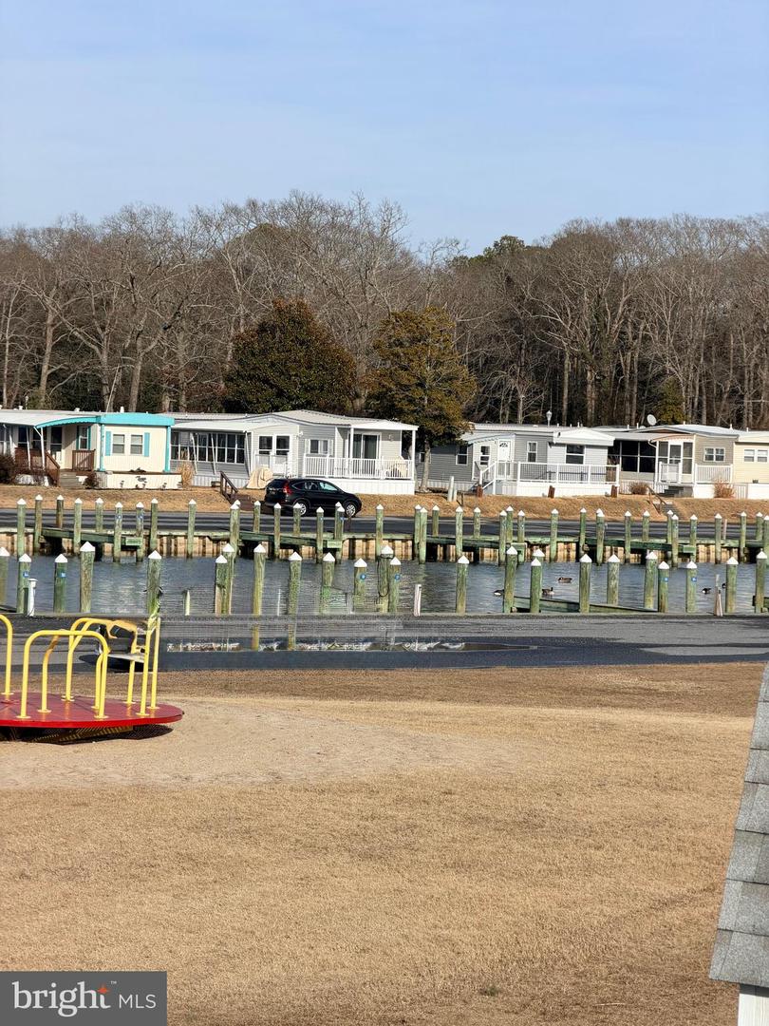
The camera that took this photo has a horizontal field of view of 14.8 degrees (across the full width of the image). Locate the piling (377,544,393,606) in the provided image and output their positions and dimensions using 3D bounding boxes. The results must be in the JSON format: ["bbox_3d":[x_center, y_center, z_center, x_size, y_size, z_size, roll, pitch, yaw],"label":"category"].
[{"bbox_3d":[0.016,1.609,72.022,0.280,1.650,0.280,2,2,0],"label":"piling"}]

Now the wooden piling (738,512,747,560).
[{"bbox_3d":[14.126,0.954,116.823,0.249,1.985,0.249,2,1,0],"label":"wooden piling"}]

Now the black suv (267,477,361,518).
[{"bbox_3d":[-3.094,-0.663,131.892,4.540,1.660,1.830,1,2,-34],"label":"black suv"}]

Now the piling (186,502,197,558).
[{"bbox_3d":[-6.619,0.552,101.546,0.244,2.051,0.244,2,1,0],"label":"piling"}]

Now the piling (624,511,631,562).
[{"bbox_3d":[9.143,0.933,111.314,0.250,1.974,0.250,2,1,0],"label":"piling"}]

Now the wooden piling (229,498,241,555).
[{"bbox_3d":[-5.205,0.644,103.047,0.260,1.950,0.260,1,2,-33],"label":"wooden piling"}]

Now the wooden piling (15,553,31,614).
[{"bbox_3d":[-7.366,1.558,60.519,0.270,1.450,0.270,2,2,0],"label":"wooden piling"}]

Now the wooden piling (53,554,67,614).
[{"bbox_3d":[-6.673,1.573,60.919,0.270,1.450,0.270,2,2,0],"label":"wooden piling"}]

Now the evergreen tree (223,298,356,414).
[{"bbox_3d":[-5.328,-6.618,160.115,7.000,9.800,7.000,2,1,0],"label":"evergreen tree"}]

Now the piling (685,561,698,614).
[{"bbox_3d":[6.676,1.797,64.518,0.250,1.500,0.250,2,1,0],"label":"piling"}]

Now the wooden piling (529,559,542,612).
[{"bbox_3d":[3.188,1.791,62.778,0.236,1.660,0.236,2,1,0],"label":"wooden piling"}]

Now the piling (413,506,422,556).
[{"bbox_3d":[1.264,0.719,115.027,0.270,2.030,0.270,2,2,0],"label":"piling"}]

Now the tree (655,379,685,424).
[{"bbox_3d":[18.014,-5.384,187.079,2.400,6.200,2.400,1,2,-33],"label":"tree"}]

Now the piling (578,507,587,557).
[{"bbox_3d":[7.727,0.800,115.430,0.260,1.950,0.260,2,1,0],"label":"piling"}]

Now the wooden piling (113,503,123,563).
[{"bbox_3d":[-8.939,0.632,99.523,0.260,1.980,0.260,2,1,0],"label":"wooden piling"}]

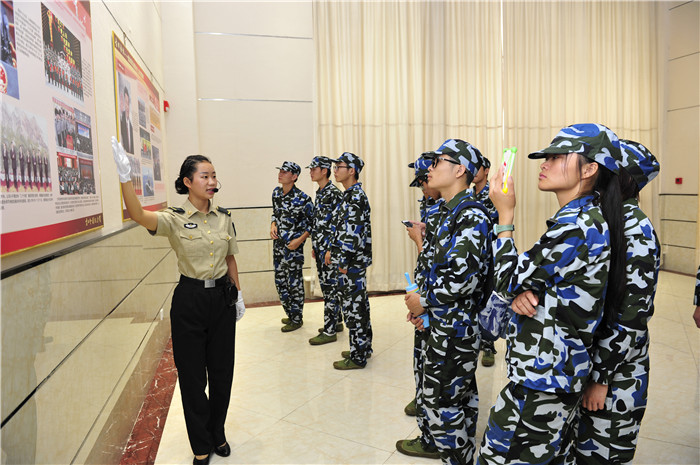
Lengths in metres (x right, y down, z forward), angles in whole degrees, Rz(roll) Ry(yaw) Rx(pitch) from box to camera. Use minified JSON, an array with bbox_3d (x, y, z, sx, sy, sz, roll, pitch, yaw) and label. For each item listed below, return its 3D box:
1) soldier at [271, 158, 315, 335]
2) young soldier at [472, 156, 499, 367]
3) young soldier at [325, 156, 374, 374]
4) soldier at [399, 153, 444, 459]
[{"bbox_3d":[-0.617,0.139,5.000,0.360,1.770,0.500,-7,8,-45],"label":"soldier"},{"bbox_3d":[1.106,0.218,3.980,0.500,1.750,0.360,3,7,38],"label":"young soldier"},{"bbox_3d":[0.030,0.223,3.980,0.380,1.780,0.480,-2,6,-8],"label":"young soldier"},{"bbox_3d":[0.502,0.375,2.770,0.440,1.700,0.480,-1,6,5],"label":"soldier"}]

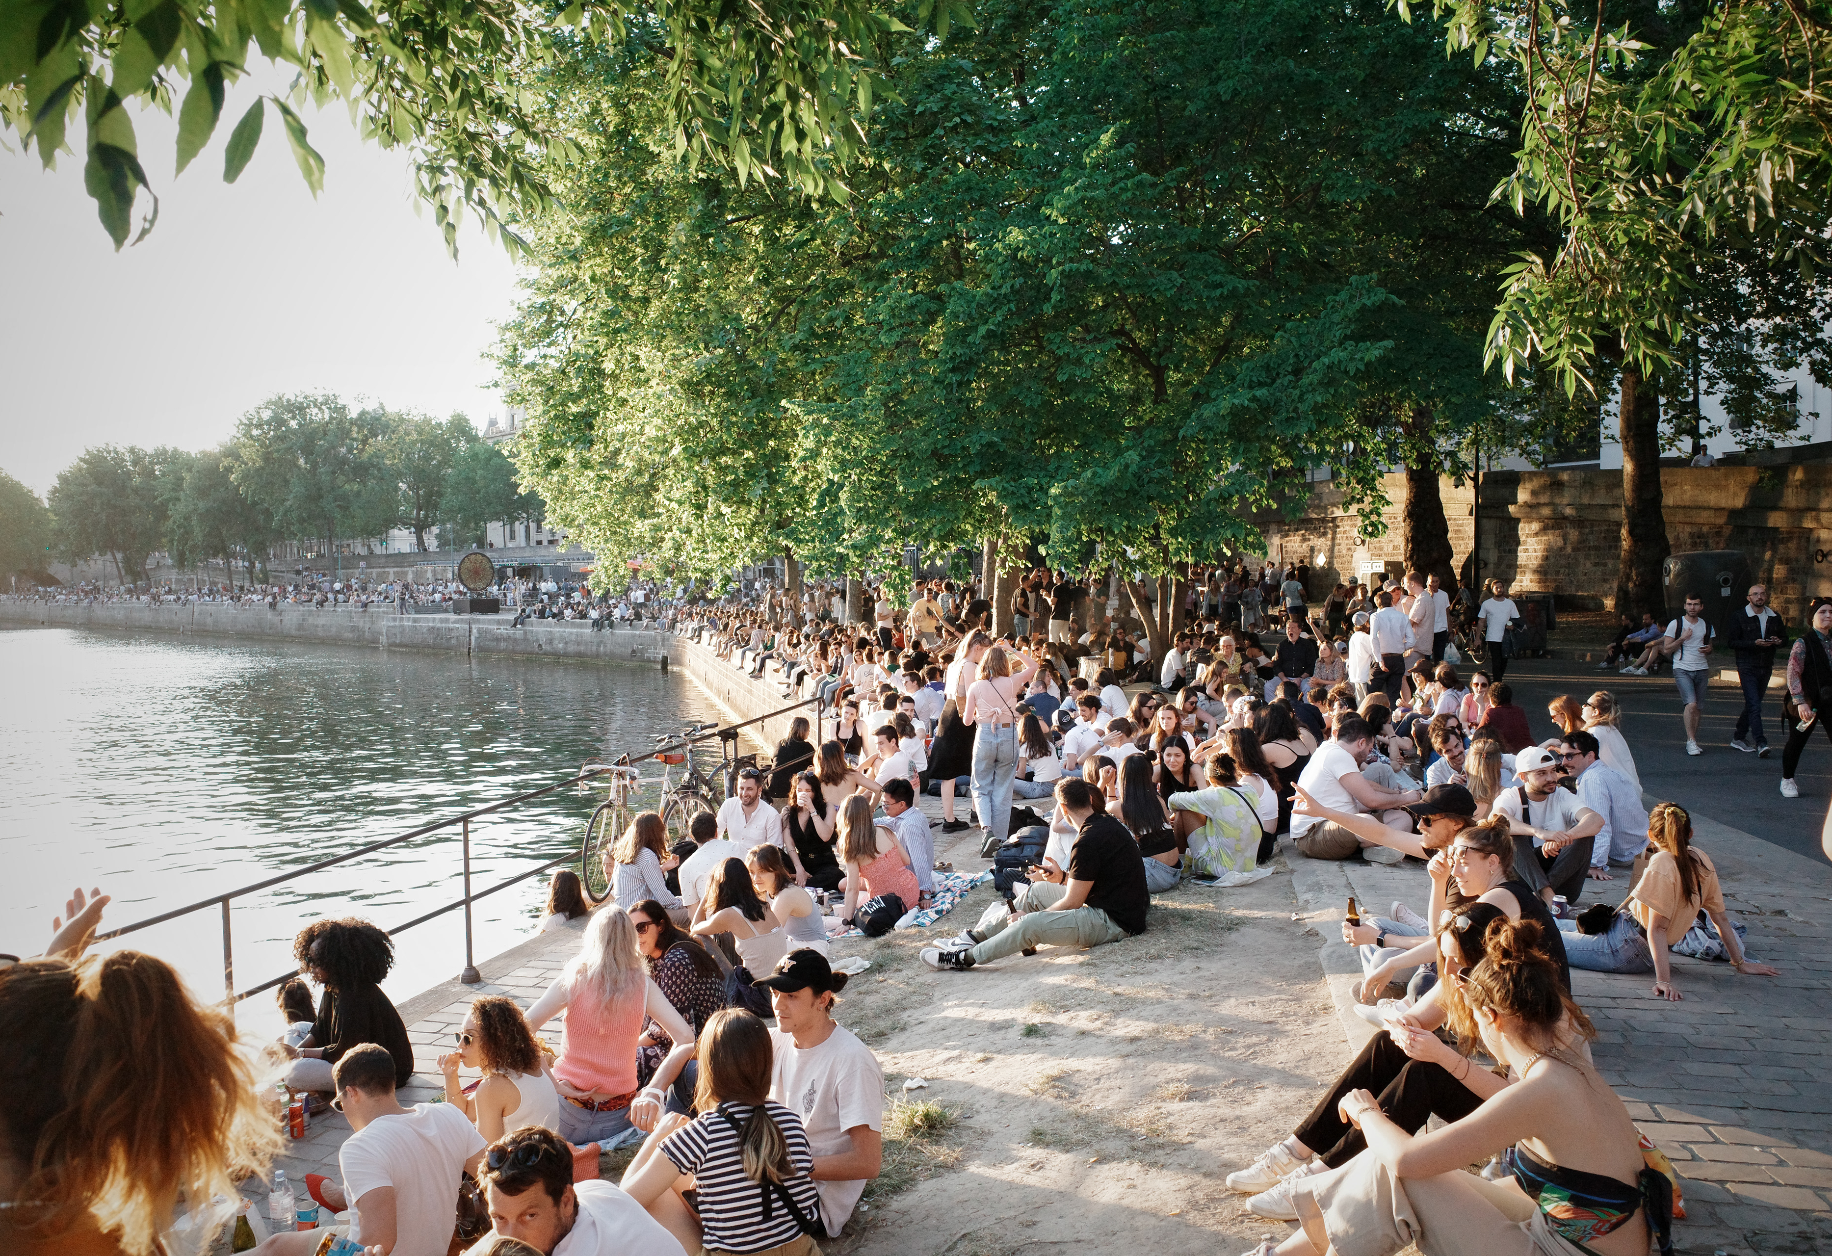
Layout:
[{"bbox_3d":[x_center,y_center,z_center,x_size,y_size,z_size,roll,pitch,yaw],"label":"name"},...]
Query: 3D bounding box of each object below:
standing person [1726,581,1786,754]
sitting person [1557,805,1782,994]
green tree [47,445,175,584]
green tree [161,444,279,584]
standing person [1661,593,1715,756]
[{"bbox_3d":[8.825,0.433,15.400,0.580,1.780,0.480,0,2,19],"label":"standing person"},{"bbox_3d":[3.400,1.248,6.900,0.720,0.830,1.120,-3,4,-44],"label":"sitting person"},{"bbox_3d":[-85.246,-11.371,155.000,13.000,15.888,12.500,0,2,0],"label":"green tree"},{"bbox_3d":[-61.703,-9.798,130.000,10.000,12.800,9.500,-1,3,-17],"label":"green tree"},{"bbox_3d":[8.166,0.491,15.500,0.530,1.730,0.400,1,3,30],"label":"standing person"}]

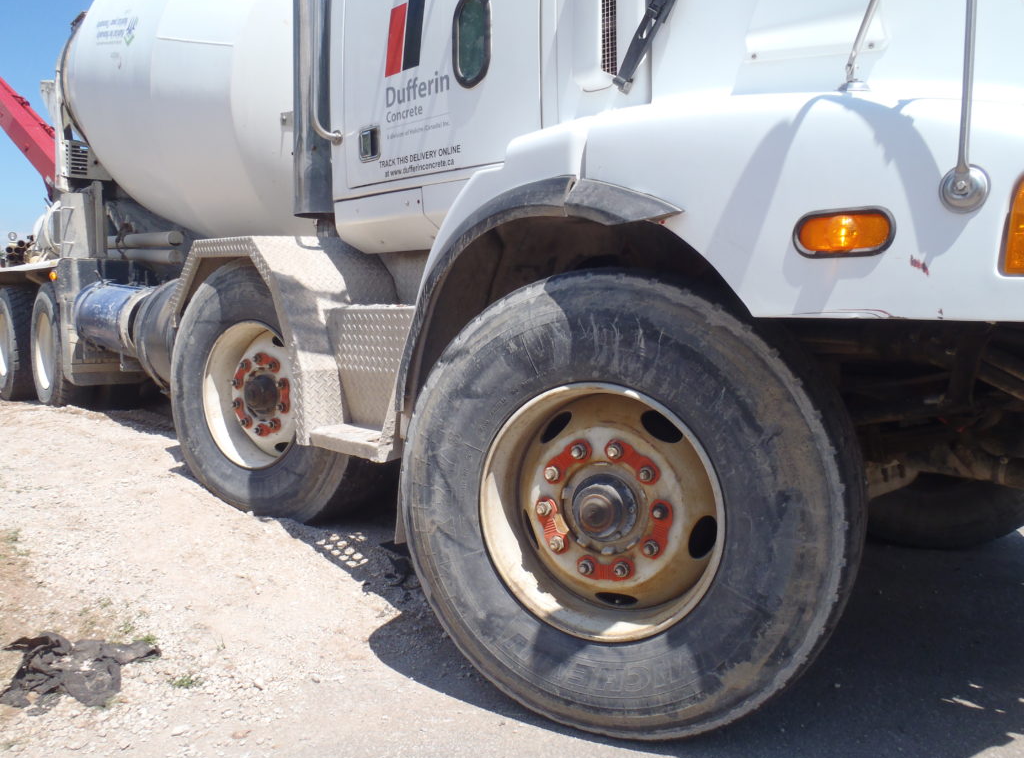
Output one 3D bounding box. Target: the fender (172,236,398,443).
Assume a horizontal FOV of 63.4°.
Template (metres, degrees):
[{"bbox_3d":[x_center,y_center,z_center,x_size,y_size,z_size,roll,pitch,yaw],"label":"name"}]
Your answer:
[{"bbox_3d":[-0.900,-0.197,3.380,0.500,0.730,1.300,-4,7,-41],"label":"fender"}]

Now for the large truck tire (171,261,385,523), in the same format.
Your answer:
[{"bbox_3d":[-0.944,0.055,3.410,1.065,1.065,0.385,5,7,34],"label":"large truck tire"}]

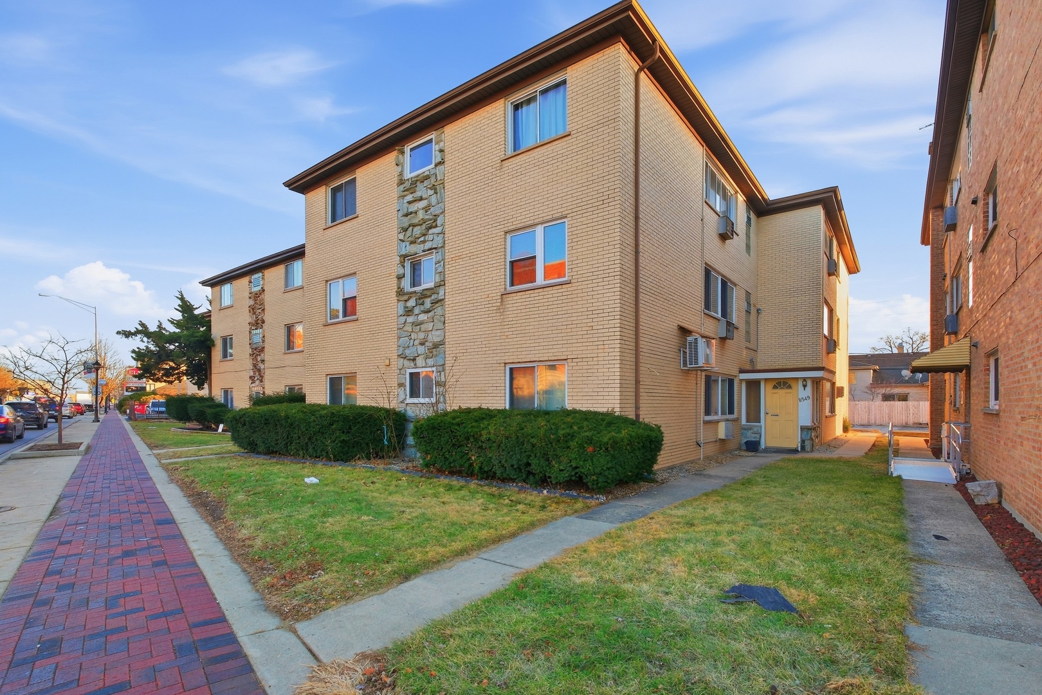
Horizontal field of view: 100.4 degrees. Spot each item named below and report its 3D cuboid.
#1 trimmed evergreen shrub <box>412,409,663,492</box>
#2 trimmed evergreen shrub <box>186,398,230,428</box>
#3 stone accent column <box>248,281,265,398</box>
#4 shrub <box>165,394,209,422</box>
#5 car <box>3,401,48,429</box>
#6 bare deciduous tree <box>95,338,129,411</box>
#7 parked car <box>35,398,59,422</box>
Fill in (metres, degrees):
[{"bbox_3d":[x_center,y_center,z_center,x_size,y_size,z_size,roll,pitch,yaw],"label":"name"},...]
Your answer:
[{"bbox_3d":[0.226,1.775,8.300,4.200,1.140,1.750,-2,-4,37],"label":"trimmed evergreen shrub"},{"bbox_3d":[-13.914,2.948,19.400,1.700,1.350,1.550,-2,-4,35],"label":"trimmed evergreen shrub"},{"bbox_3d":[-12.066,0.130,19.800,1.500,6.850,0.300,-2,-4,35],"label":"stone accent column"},{"bbox_3d":[-16.810,3.095,22.000,1.900,1.500,1.750,-2,-4,35],"label":"shrub"},{"bbox_3d":[-30.606,4.094,26.670,1.870,1.580,4.600,3,-4,-43],"label":"car"},{"bbox_3d":[-54.242,3.421,57.000,4.800,9.500,4.800,3,-4,-43],"label":"bare deciduous tree"},{"bbox_3d":[-36.980,4.728,33.400,1.900,1.750,4.700,3,-4,-43],"label":"parked car"}]

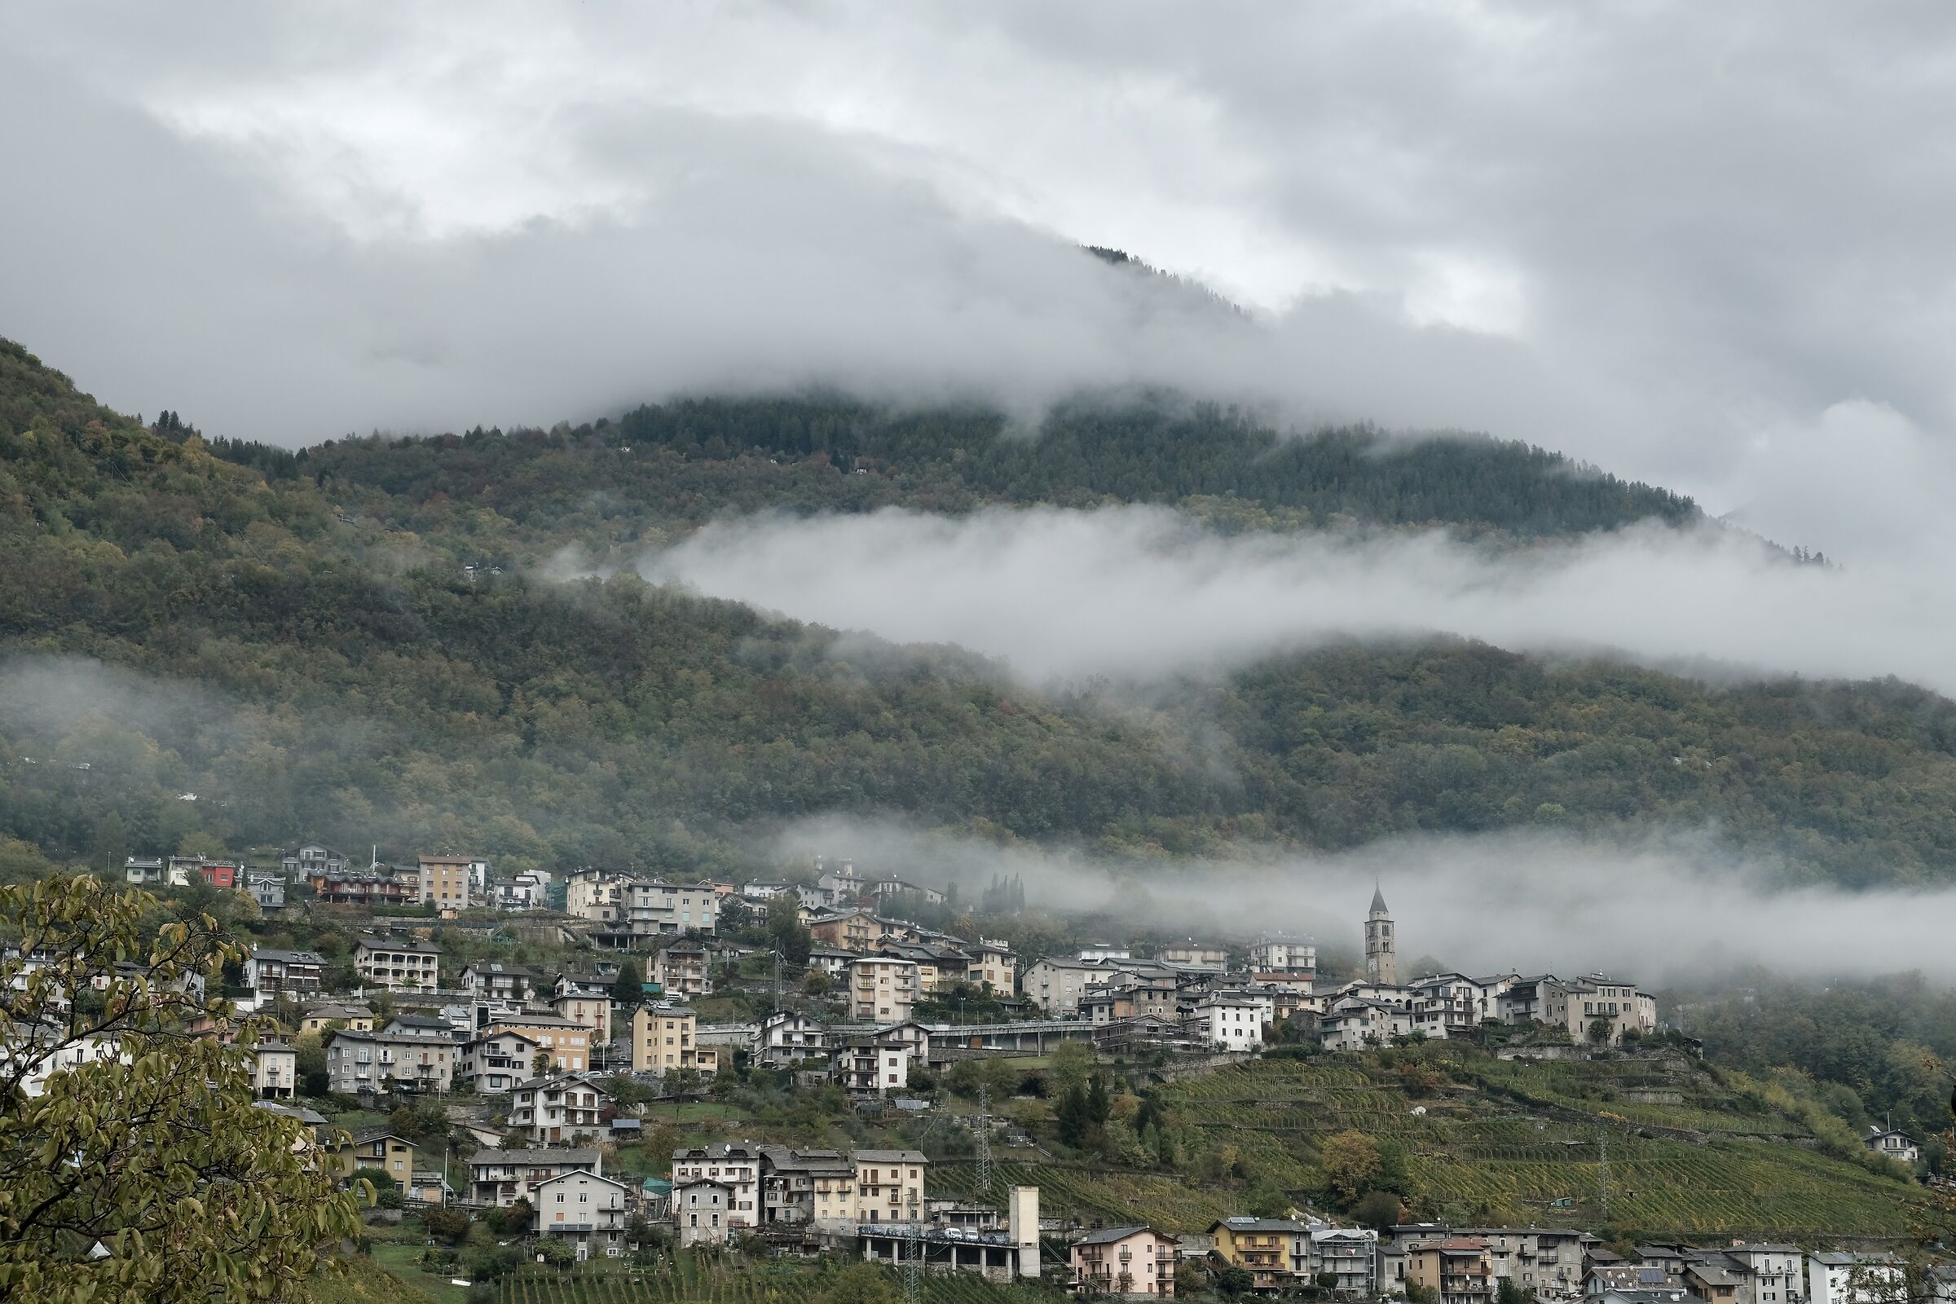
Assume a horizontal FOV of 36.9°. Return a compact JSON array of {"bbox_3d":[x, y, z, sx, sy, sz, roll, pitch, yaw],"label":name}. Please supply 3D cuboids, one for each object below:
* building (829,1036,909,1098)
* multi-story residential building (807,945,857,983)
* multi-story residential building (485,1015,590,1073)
[{"bbox_3d":[-19.900,77.240,544.970,11.800,11.010,10.200,4,-13,-21],"label":"building"},{"bbox_3d":[-32.920,72.070,671.960,10.500,7.940,8.500,3,-13,-16],"label":"multi-story residential building"},{"bbox_3d":[-82.780,73.760,549.960,18.300,11.350,11.500,6,-14,-27],"label":"multi-story residential building"}]

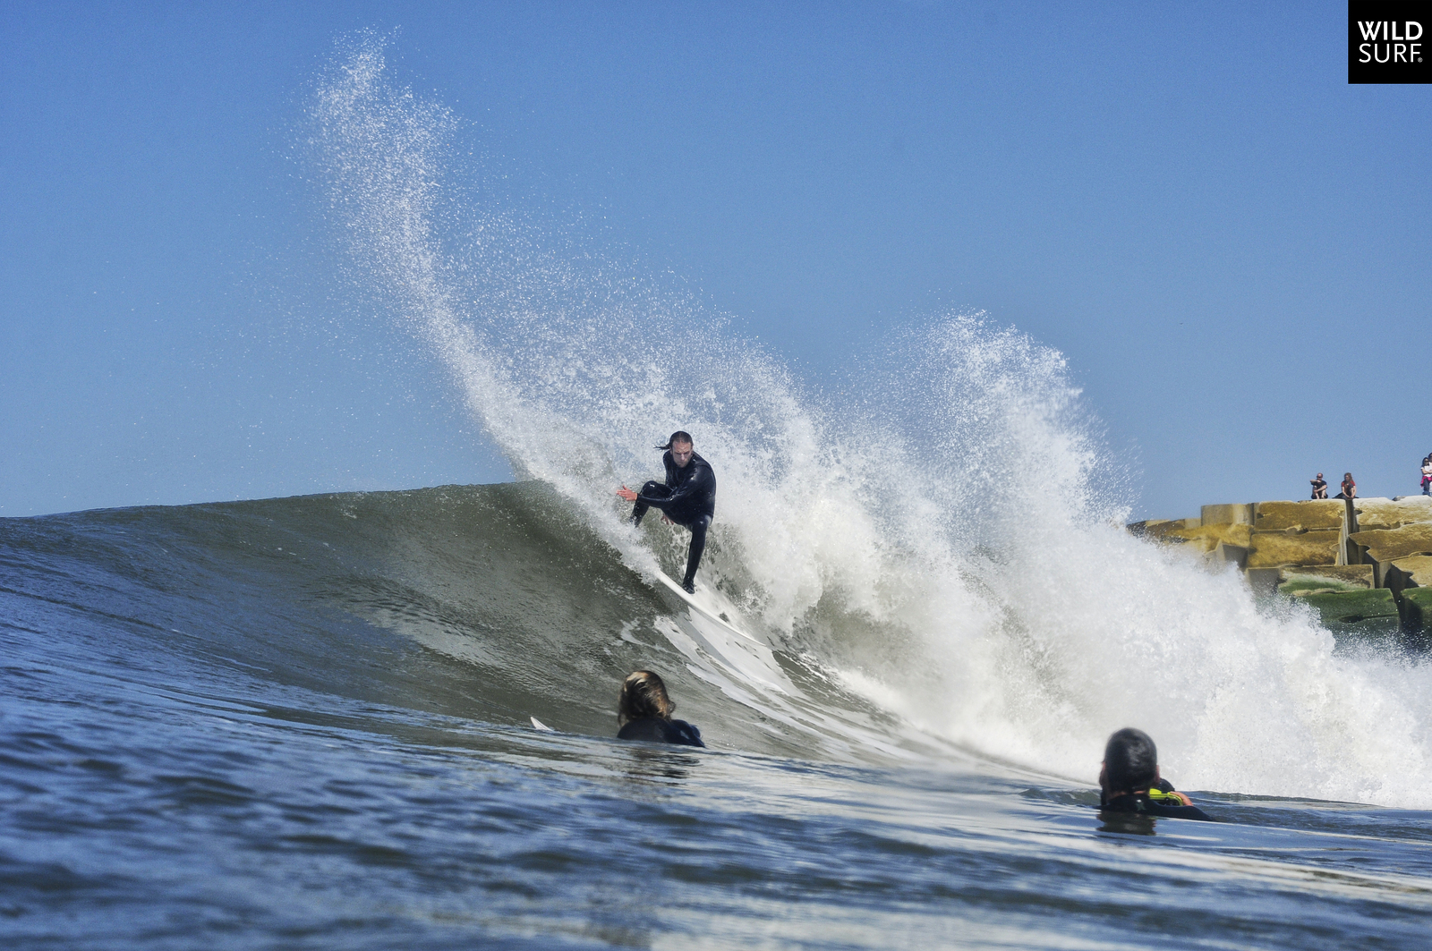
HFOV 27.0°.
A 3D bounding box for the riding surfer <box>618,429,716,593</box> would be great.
[{"bbox_3d":[-0.320,0.250,19.800,0.760,1.120,0.720,-1,-3,25],"label":"riding surfer"}]

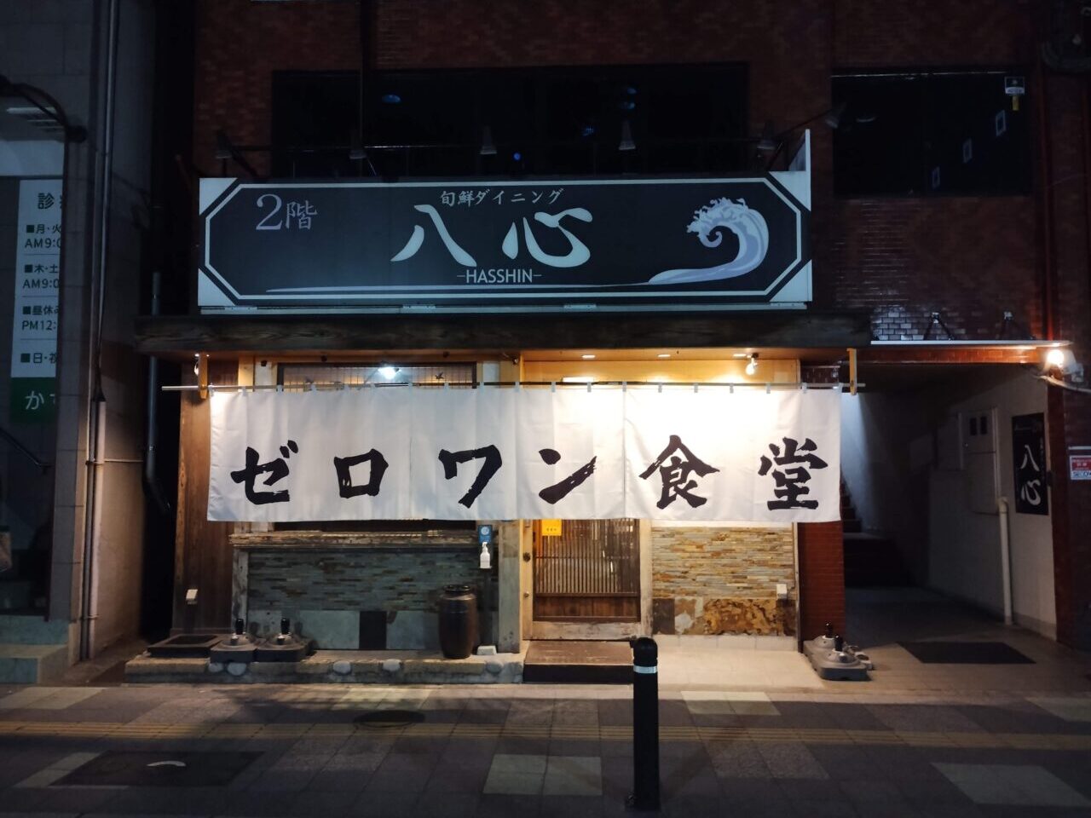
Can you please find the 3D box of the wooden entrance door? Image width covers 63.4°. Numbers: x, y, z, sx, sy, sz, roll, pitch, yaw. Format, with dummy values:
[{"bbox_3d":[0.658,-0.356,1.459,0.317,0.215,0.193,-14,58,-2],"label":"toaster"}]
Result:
[{"bbox_3d":[0.354,1.017,7.596,1.000,1.920,0.070,0,-4,2],"label":"wooden entrance door"}]

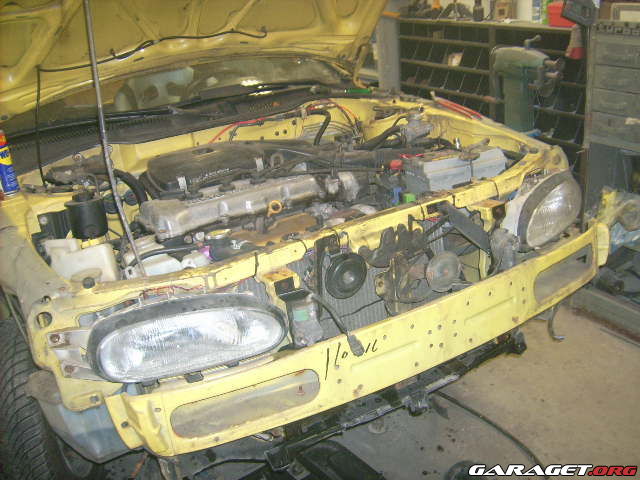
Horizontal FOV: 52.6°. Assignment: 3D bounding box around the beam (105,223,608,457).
[{"bbox_3d":[0.216,0.196,1.454,1.310,0.148,0.160,-17,24,-23],"label":"beam"}]

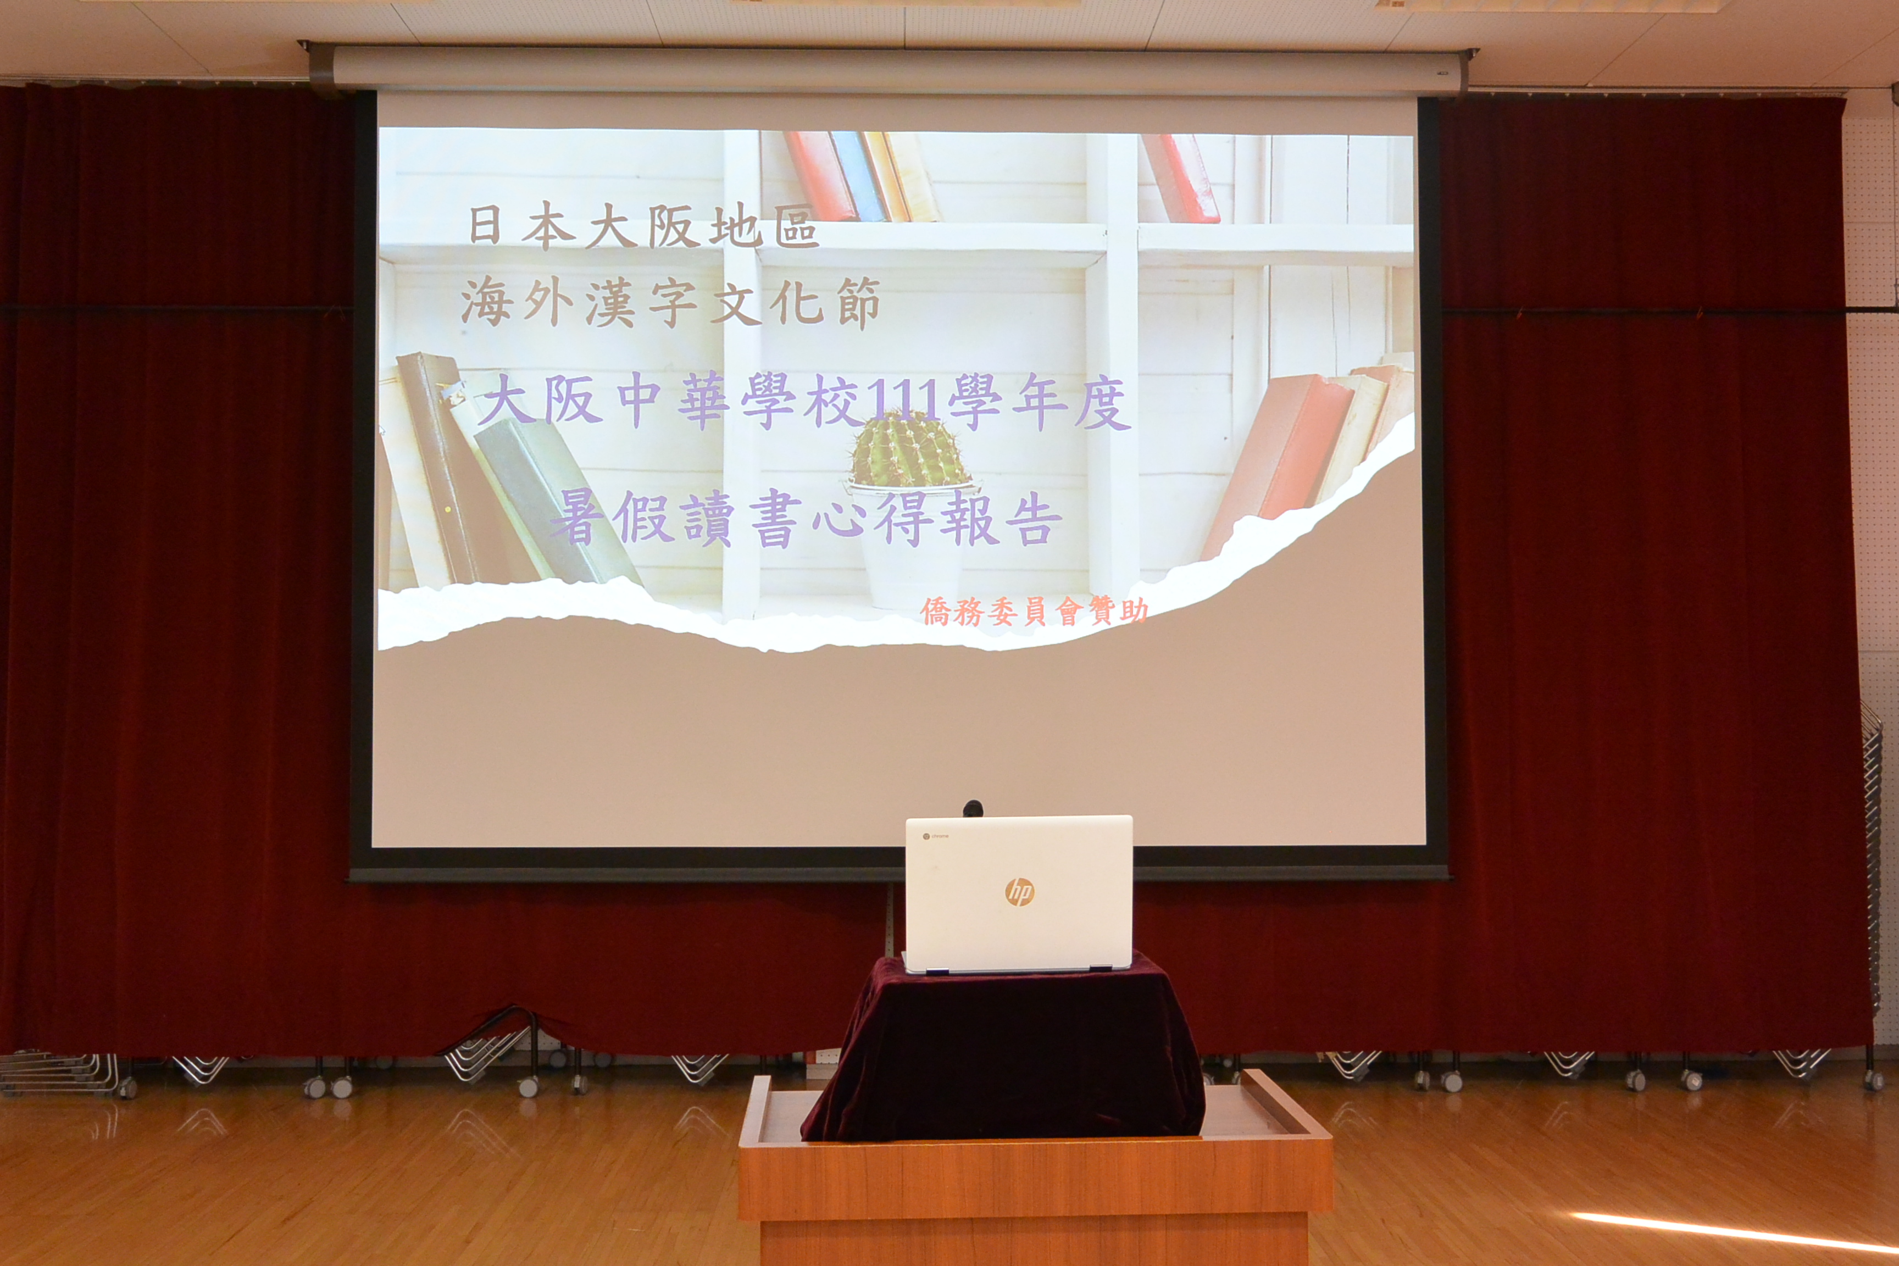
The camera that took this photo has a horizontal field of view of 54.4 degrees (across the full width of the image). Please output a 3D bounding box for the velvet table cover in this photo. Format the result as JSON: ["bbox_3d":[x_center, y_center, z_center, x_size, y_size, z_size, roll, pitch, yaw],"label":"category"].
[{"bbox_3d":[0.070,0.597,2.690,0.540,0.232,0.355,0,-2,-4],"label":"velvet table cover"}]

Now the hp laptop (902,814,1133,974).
[{"bbox_3d":[0.093,0.377,2.747,0.325,0.227,0.240,0,-3,-4],"label":"hp laptop"}]

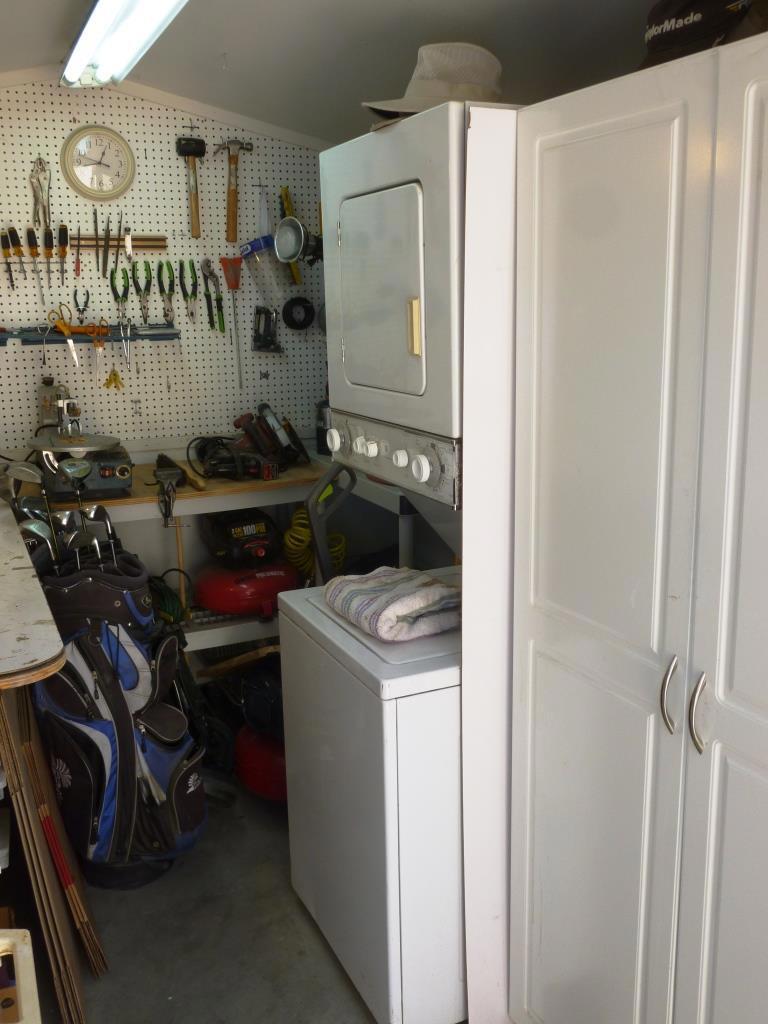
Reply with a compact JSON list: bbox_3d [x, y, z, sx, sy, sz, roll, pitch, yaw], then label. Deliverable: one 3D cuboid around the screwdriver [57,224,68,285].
[{"bbox_3d":[-1.013,-0.810,2.806,0.030,0.188,0.030,0,12,-25],"label":"screwdriver"}]

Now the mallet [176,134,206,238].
[{"bbox_3d":[-0.627,-1.065,2.922,0.090,0.318,0.060,-7,14,-23],"label":"mallet"}]

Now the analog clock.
[{"bbox_3d":[-0.903,-1.103,2.802,0.229,0.229,0.040,-7,14,-23],"label":"analog clock"}]

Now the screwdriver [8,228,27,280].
[{"bbox_3d":[-1.132,-0.800,2.754,0.028,0.158,0.028,-18,19,-20],"label":"screwdriver"}]

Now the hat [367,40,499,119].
[{"bbox_3d":[0.127,-0.824,1.690,0.340,0.130,0.320,-5,14,-17],"label":"hat"}]

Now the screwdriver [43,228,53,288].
[{"bbox_3d":[-1.053,-0.793,2.792,0.030,0.187,0.030,-2,13,-24],"label":"screwdriver"}]

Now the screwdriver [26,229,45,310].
[{"bbox_3d":[-1.085,-0.766,2.783,0.029,0.235,0.029,-12,16,-22],"label":"screwdriver"}]

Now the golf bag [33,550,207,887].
[{"bbox_3d":[-0.731,0.563,2.458,0.410,0.900,0.350,-3,13,-10],"label":"golf bag"}]

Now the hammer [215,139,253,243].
[{"bbox_3d":[-0.505,-1.076,2.976,0.133,0.328,0.032,-7,14,-23],"label":"hammer"}]

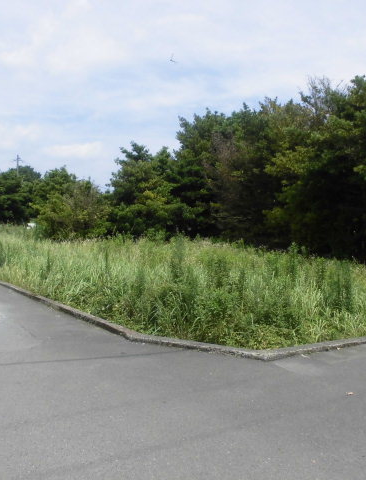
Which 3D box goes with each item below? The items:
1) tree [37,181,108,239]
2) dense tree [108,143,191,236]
[{"bbox_3d":[-6.900,-1.600,30.000,4.600,4.400,4.300,0,2,0],"label":"tree"},{"bbox_3d":[-2.100,-2.650,30.000,5.200,6.600,5.000,0,2,0],"label":"dense tree"}]

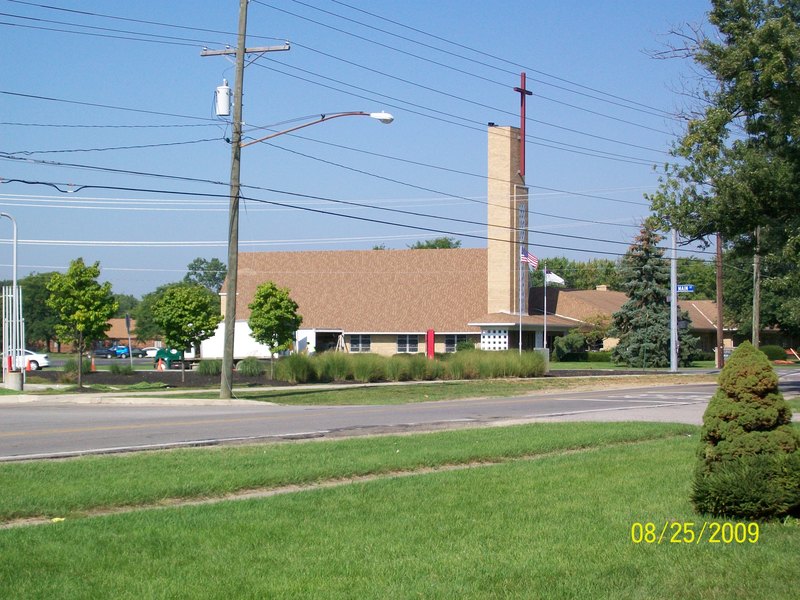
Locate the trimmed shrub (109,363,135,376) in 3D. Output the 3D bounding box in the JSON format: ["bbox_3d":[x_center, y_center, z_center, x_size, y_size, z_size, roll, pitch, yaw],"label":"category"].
[{"bbox_3d":[-14.633,3.625,85.000,1.350,0.682,1.100,0,-2,0],"label":"trimmed shrub"}]

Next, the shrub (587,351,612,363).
[{"bbox_3d":[18.129,5.111,147.000,2.600,1.044,1.200,0,-2,0],"label":"shrub"}]

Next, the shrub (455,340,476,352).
[{"bbox_3d":[5.871,4.515,145.000,1.950,2.128,1.800,0,-2,0],"label":"shrub"}]

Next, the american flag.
[{"bbox_3d":[8.104,-2.529,101.000,1.200,1.300,0.350,0,-2,6],"label":"american flag"}]

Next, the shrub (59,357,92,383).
[{"bbox_3d":[-16.047,3.437,80.000,1.650,1.250,1.500,0,-2,0],"label":"shrub"}]

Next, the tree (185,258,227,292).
[{"bbox_3d":[-24.521,0.824,205.000,7.500,12.500,7.500,0,-2,0],"label":"tree"}]

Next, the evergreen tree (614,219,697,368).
[{"bbox_3d":[18.558,-0.467,117.500,6.200,10.614,6.000,0,-2,0],"label":"evergreen tree"}]

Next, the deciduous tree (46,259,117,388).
[{"bbox_3d":[-12.404,0.896,63.000,2.750,5.050,2.700,0,-2,0],"label":"deciduous tree"}]

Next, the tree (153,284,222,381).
[{"bbox_3d":[-9.195,1.450,70.000,3.000,4.200,2.900,0,-2,0],"label":"tree"}]

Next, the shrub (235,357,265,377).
[{"bbox_3d":[-7.763,3.441,84.000,1.400,0.995,1.350,0,-2,0],"label":"shrub"}]

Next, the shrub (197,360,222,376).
[{"bbox_3d":[-9.892,3.505,84.000,1.350,0.900,1.300,0,-2,0],"label":"shrub"}]

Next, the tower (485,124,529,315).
[{"bbox_3d":[9.081,-5.696,137.177,1.960,17.900,3.900,-1,-2,23],"label":"tower"}]

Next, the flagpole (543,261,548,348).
[{"bbox_3d":[9.097,0.937,101.000,0.140,6.600,0.140,0,-2,0],"label":"flagpole"}]

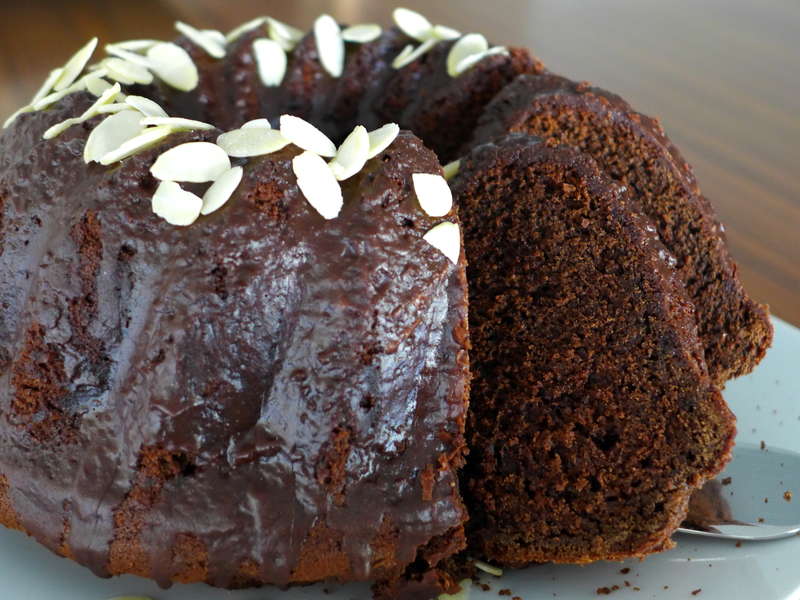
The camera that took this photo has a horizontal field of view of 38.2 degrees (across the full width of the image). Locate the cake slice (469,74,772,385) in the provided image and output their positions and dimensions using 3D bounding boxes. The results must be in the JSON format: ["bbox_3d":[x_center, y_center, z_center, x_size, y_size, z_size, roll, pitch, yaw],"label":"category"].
[{"bbox_3d":[0.056,-0.014,0.318,0.087,0.095,0.040,-6,23,-15],"label":"cake slice"}]

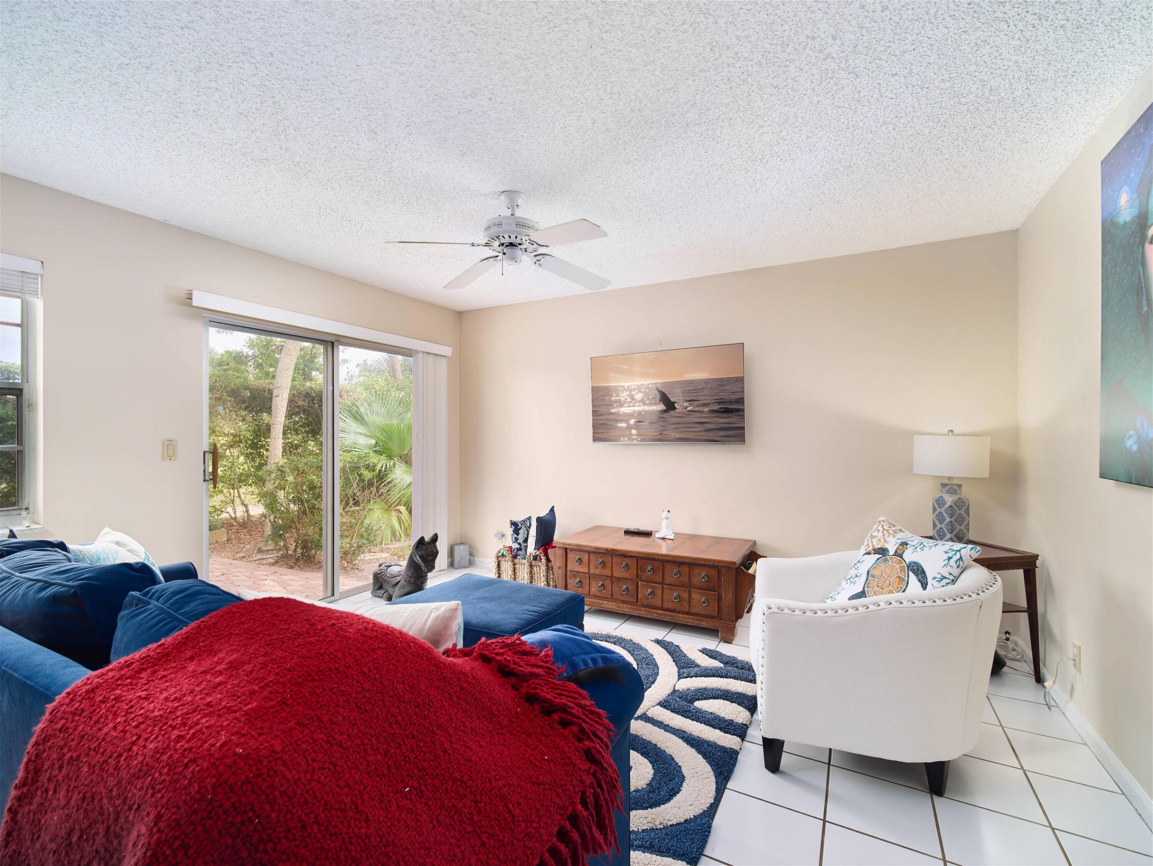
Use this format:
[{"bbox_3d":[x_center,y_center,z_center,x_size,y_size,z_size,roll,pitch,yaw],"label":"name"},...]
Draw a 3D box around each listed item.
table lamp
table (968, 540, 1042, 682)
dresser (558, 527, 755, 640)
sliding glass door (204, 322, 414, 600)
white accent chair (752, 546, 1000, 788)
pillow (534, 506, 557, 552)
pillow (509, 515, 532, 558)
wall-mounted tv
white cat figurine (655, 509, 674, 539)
[{"bbox_3d":[2.147,0.315,2.670,0.345,0.660,0.345,0,0,0],"label":"table lamp"},{"bbox_3d":[2.125,0.970,2.635,0.450,0.660,0.500,0,0,-12],"label":"table"},{"bbox_3d":[0.571,1.050,3.390,1.300,0.500,0.660,0,0,28],"label":"dresser"},{"bbox_3d":[-1.905,0.290,3.650,0.100,2.020,1.830,0,0,31],"label":"sliding glass door"},{"bbox_3d":[1.211,0.905,1.944,0.800,0.790,0.720,0,0,19],"label":"white accent chair"},{"bbox_3d":[-0.255,0.835,3.720,0.120,0.440,0.420,0,0,18],"label":"pillow"},{"bbox_3d":[-0.437,0.850,3.680,0.120,0.420,0.370,0,0,22],"label":"pillow"},{"bbox_3d":[0.701,-0.285,3.757,1.260,0.735,0.070,0,2,30],"label":"wall-mounted tv"},{"bbox_3d":[0.669,0.684,3.520,0.145,0.212,0.100,0,0,18],"label":"white cat figurine"}]

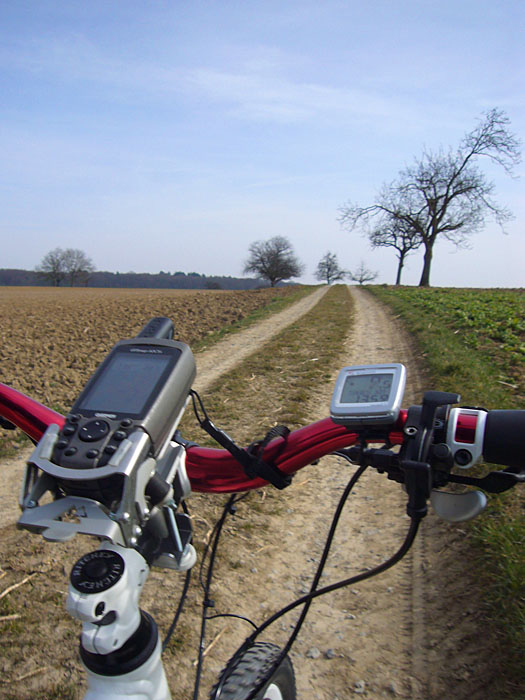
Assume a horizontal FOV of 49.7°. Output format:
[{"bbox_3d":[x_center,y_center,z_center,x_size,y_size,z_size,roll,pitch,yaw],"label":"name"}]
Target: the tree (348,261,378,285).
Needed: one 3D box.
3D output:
[{"bbox_3d":[17.303,-13.106,97.000,5.100,4.500,5.000,0,7,0],"label":"tree"}]

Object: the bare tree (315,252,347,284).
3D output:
[{"bbox_3d":[11.130,-13.161,92.000,5.400,5.500,5.400,0,7,0],"label":"bare tree"}]

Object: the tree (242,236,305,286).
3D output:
[{"bbox_3d":[1.418,-11.346,73.000,7.800,6.600,7.600,0,7,0],"label":"tree"}]

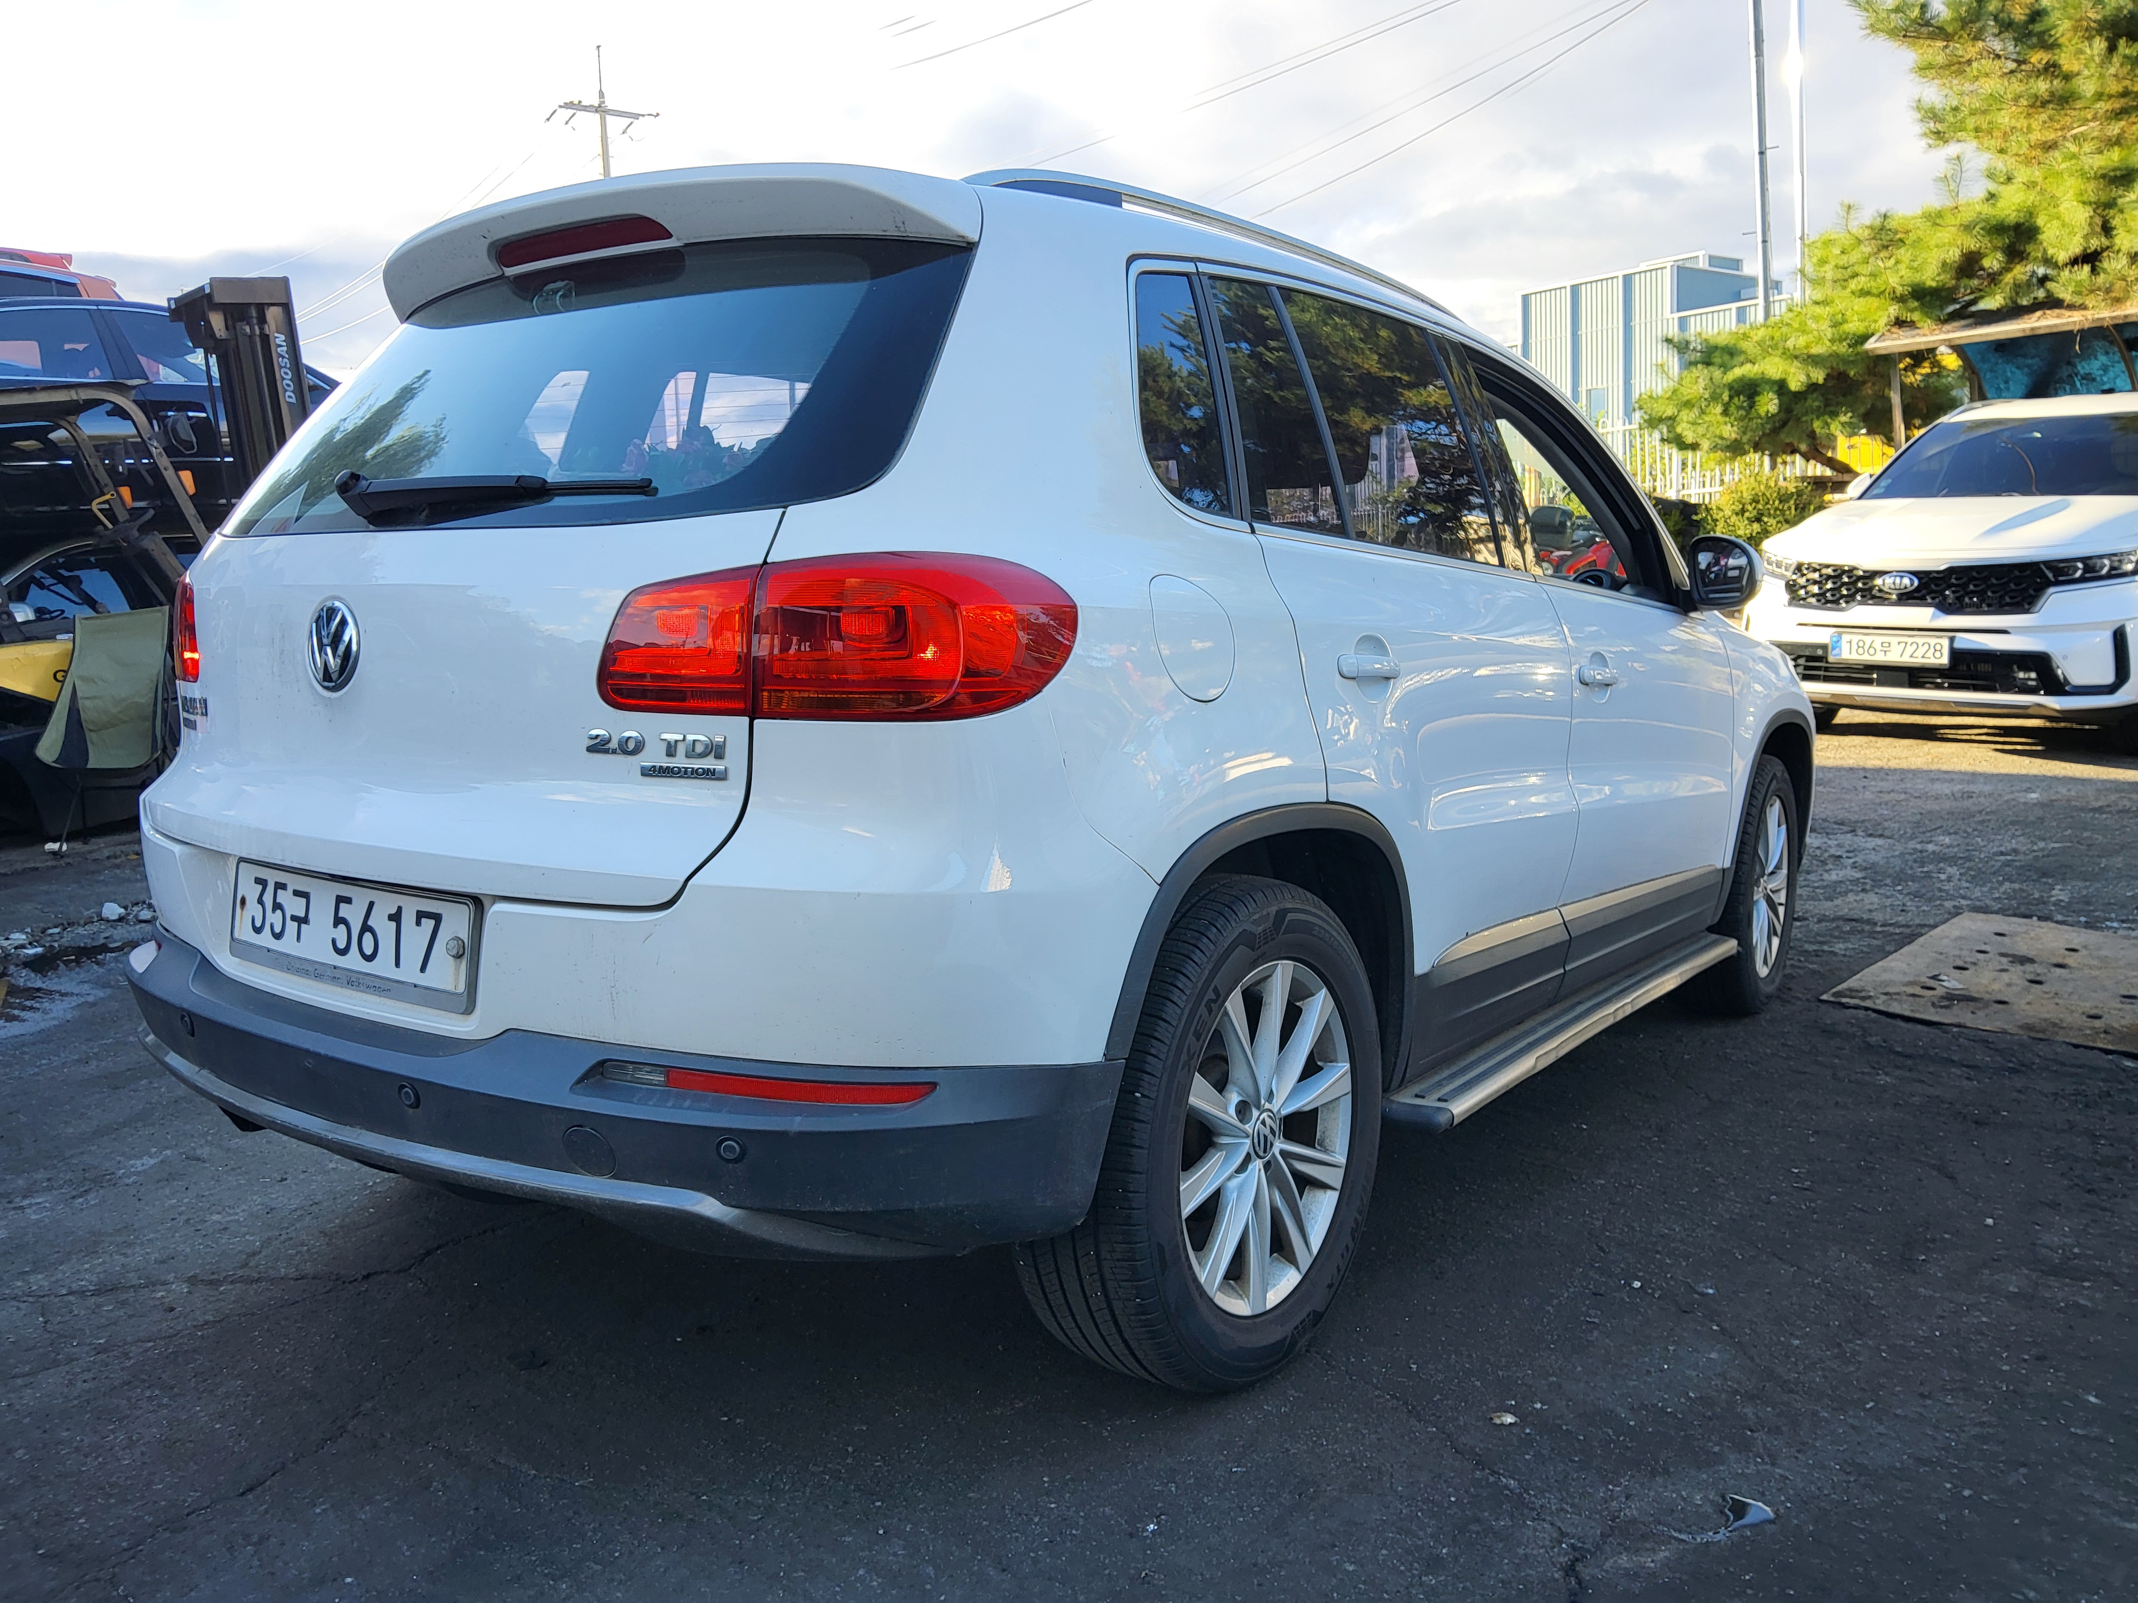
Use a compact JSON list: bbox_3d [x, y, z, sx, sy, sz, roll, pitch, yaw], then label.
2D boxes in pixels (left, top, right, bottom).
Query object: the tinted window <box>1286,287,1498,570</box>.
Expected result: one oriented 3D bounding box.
[{"bbox_3d":[0.525,-0.580,2.570,0.040,0.400,0.590,-19,-7,37],"label":"tinted window"}]

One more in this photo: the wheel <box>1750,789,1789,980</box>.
[{"bbox_3d":[1.773,0.213,4.256,0.180,0.472,0.472,5,8,34],"label":"wheel"}]

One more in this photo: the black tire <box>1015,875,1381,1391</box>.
[{"bbox_3d":[0.193,0.440,2.197,0.238,0.683,0.683,6,8,36],"label":"black tire"}]

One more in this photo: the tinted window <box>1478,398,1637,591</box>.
[{"bbox_3d":[0.951,-0.602,3.139,0.040,0.380,0.720,-19,-7,37],"label":"tinted window"}]

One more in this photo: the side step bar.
[{"bbox_3d":[1.028,0.409,3.117,0.140,0.065,1.680,6,8,36],"label":"side step bar"}]

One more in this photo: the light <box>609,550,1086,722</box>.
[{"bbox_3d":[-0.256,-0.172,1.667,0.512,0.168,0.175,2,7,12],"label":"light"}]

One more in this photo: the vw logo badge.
[{"bbox_3d":[-0.896,-0.188,1.947,0.118,0.118,0.020,6,-7,36],"label":"vw logo badge"}]

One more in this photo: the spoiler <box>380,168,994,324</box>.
[{"bbox_3d":[-0.600,-0.794,2.263,1.260,0.145,0.300,6,8,36],"label":"spoiler"}]

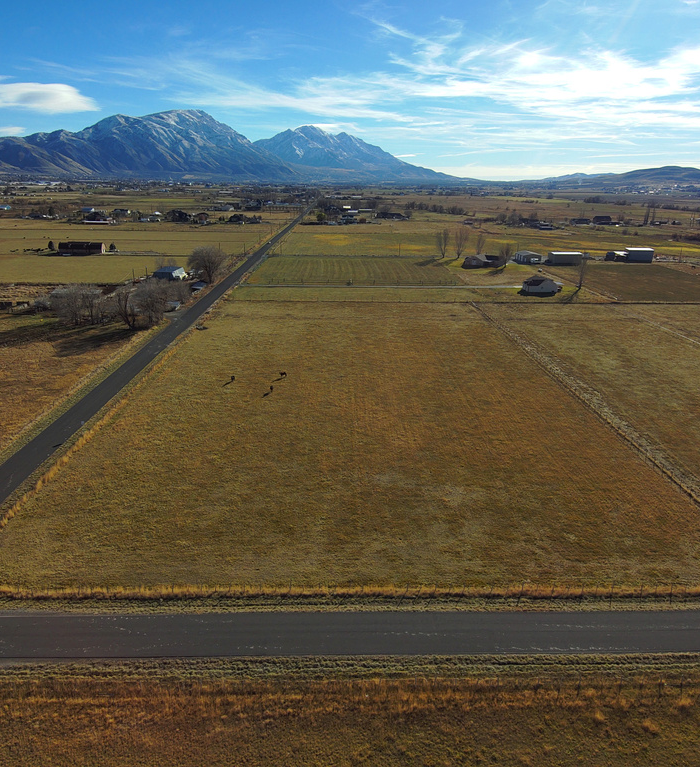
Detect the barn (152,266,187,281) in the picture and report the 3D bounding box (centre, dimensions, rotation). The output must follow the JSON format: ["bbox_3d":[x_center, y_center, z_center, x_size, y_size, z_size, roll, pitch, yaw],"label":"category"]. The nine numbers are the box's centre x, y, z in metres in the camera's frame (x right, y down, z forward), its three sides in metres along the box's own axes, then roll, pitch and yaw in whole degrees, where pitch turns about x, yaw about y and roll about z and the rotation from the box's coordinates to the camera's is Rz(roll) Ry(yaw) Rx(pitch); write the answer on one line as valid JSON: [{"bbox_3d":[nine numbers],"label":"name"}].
[{"bbox_3d":[-97.590,-58.930,333.380,11.000,5.300,13.000,2,18,6],"label":"barn"}]

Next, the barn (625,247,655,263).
[{"bbox_3d":[189.950,-84.650,408.230,16.000,8.000,8.500,0,18,0],"label":"barn"}]

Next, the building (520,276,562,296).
[{"bbox_3d":[93.110,-48.750,303.810,14.360,6.500,11.500,0,18,-1],"label":"building"}]

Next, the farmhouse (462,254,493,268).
[{"bbox_3d":[81.540,-77.760,390.910,22.000,5.600,13.000,0,18,0],"label":"farmhouse"}]

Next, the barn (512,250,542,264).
[{"bbox_3d":[115.800,-81.870,403.400,12.000,5.700,16.500,-2,18,-6],"label":"barn"}]

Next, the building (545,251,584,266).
[{"bbox_3d":[138.650,-80.830,398.750,18.500,6.600,11.000,0,18,0],"label":"building"}]

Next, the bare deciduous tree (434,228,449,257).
[{"bbox_3d":[63.510,-95.570,423.280,9.000,19.500,9.000,0,18,0],"label":"bare deciduous tree"}]

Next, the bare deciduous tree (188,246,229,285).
[{"bbox_3d":[-72.040,-60.310,315.420,19.000,19.000,17.500,0,18,0],"label":"bare deciduous tree"}]

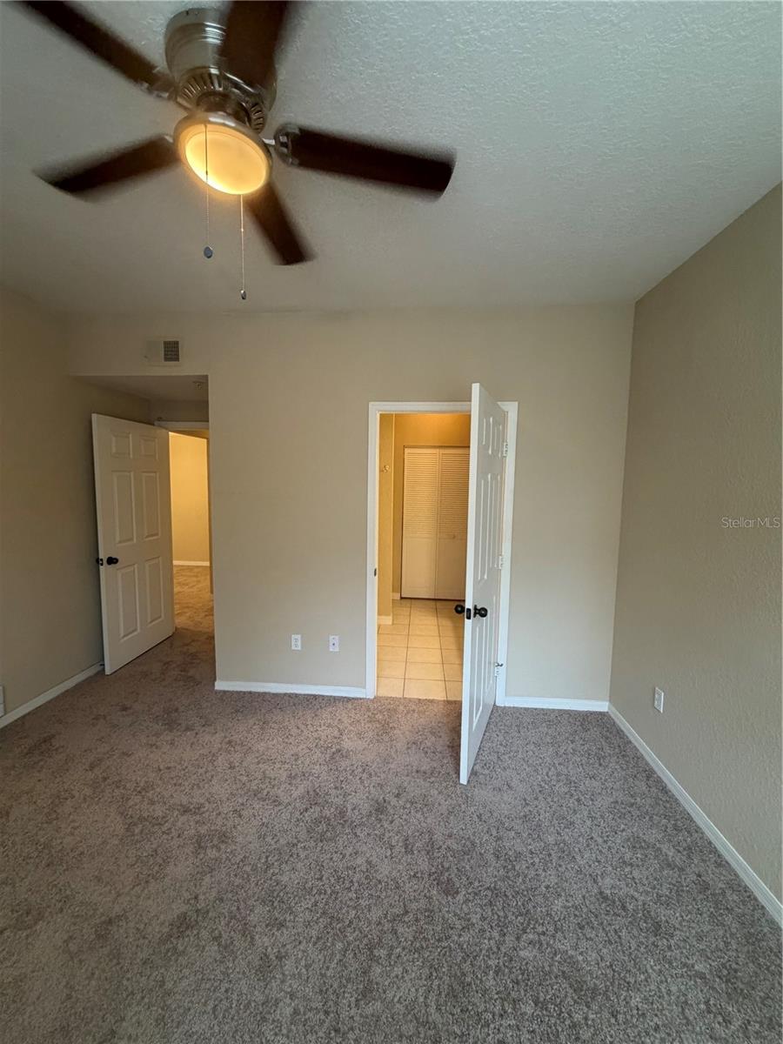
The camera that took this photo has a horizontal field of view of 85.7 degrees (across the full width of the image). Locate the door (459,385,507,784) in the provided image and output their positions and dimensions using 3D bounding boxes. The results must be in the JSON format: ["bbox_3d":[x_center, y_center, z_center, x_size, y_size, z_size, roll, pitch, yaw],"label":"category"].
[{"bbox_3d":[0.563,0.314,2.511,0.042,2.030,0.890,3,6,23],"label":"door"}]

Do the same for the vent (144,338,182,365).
[{"bbox_3d":[-1.609,-1.196,2.970,0.267,0.196,0.022,1,5,4],"label":"vent"}]

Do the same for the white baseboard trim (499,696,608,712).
[{"bbox_3d":[1.167,1.284,2.985,0.725,0.074,0.016,1,5,4],"label":"white baseboard trim"}]

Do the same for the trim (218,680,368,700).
[{"bbox_3d":[-0.755,1.243,3.126,1.151,0.074,0.016,1,5,4],"label":"trim"}]

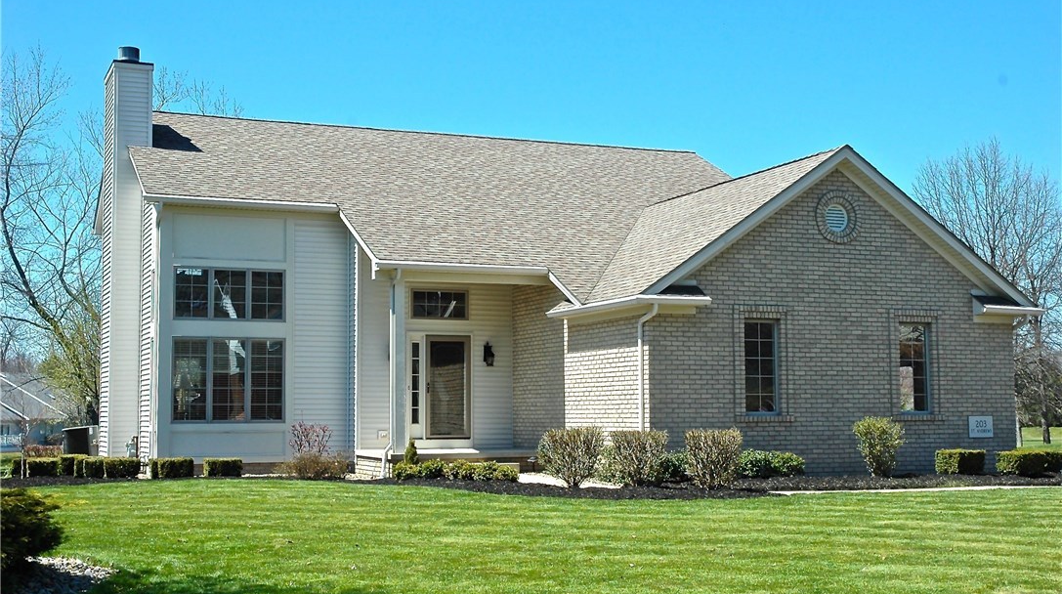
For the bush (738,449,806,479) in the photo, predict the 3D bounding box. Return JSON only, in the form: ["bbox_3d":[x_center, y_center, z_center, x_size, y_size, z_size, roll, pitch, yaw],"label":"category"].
[{"bbox_3d":[3.937,2.721,22.181,0.920,0.437,0.720,2,-5,-23],"label":"bush"}]

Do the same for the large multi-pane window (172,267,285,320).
[{"bbox_3d":[-5.784,-0.027,26.102,2.150,0.986,0.110,2,-5,-23],"label":"large multi-pane window"}]

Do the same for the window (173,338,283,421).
[{"bbox_3d":[-5.685,1.571,25.550,2.110,1.610,0.120,2,-5,-23],"label":"window"}]

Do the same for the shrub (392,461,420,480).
[{"bbox_3d":[-2.120,2.936,22.963,0.450,0.304,0.450,0,-5,0],"label":"shrub"}]

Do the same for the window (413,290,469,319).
[{"bbox_3d":[-1.773,0.137,26.405,1.160,0.550,0.120,2,-5,-23],"label":"window"}]

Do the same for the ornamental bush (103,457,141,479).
[{"bbox_3d":[-7.462,3.110,24.717,0.612,0.348,0.550,2,-5,-23],"label":"ornamental bush"}]

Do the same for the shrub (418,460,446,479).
[{"bbox_3d":[-1.681,2.917,23.033,0.465,0.332,0.465,0,-5,0],"label":"shrub"}]

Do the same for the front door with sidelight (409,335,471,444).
[{"bbox_3d":[-1.794,1.828,26.811,1.303,2.111,0.130,2,-5,-23],"label":"front door with sidelight"}]

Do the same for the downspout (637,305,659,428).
[{"bbox_3d":[1.906,1.525,21.906,0.100,2.820,0.620,2,-5,-23],"label":"downspout"}]

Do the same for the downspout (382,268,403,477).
[{"bbox_3d":[-2.504,1.340,24.022,0.330,3.650,0.450,2,-5,-23],"label":"downspout"}]

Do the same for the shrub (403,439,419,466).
[{"bbox_3d":[-2.067,2.753,23.321,0.269,0.622,0.269,2,-5,-23],"label":"shrub"}]

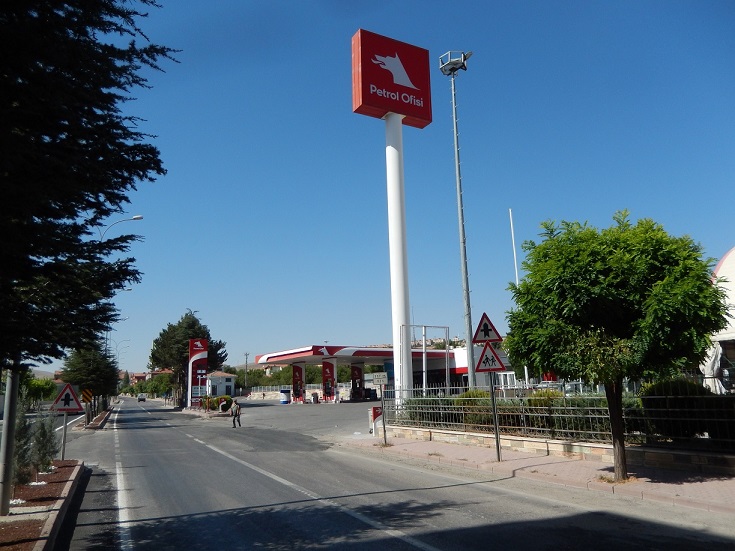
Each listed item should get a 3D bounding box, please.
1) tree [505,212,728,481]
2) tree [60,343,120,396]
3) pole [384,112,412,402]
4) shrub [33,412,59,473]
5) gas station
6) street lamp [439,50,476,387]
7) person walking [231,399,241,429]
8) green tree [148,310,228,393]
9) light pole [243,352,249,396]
[{"bbox_3d":[4.599,1.280,11.454,4.107,5.096,4.023,-1,-11,0],"label":"tree"},{"bbox_3d":[-19.042,7.350,41.431,4.000,5.363,4.000,-1,-11,0],"label":"tree"},{"bbox_3d":[1.502,-0.791,27.684,0.860,14.675,0.860,-1,-11,0],"label":"pole"},{"bbox_3d":[-7.056,3.715,13.132,0.547,1.303,0.547,-1,-11,0],"label":"shrub"},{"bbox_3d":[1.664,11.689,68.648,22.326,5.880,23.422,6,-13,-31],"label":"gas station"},{"bbox_3d":[4.066,-2.068,24.870,1.350,16.205,1.200,-1,-11,0],"label":"street lamp"},{"bbox_3d":[-7.991,8.403,36.082,0.550,1.716,0.500,6,-13,-31],"label":"person walking"},{"bbox_3d":[-18.428,8.701,62.573,8.230,10.145,7.806,-1,-11,0],"label":"green tree"},{"bbox_3d":[-24.236,19.611,118.541,1.000,8.471,0.600,-1,-11,0],"label":"light pole"}]

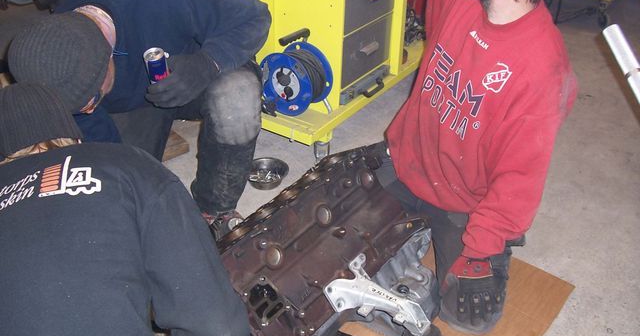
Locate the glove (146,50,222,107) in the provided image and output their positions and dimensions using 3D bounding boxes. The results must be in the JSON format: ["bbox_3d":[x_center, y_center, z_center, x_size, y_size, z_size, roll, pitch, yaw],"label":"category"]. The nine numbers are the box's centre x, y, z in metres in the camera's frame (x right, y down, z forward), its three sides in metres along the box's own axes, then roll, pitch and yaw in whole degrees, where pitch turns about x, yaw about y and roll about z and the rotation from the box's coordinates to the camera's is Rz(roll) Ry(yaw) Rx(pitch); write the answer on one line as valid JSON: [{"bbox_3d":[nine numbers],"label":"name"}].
[{"bbox_3d":[-0.352,-0.228,1.620,0.190,0.115,0.100,-24,7,-10],"label":"glove"}]

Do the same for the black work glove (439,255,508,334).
[{"bbox_3d":[0.379,0.305,1.540,0.150,0.090,0.200,5,62,6],"label":"black work glove"}]

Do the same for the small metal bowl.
[{"bbox_3d":[-0.190,0.027,2.280,0.150,0.055,0.150,1,32,-1],"label":"small metal bowl"}]

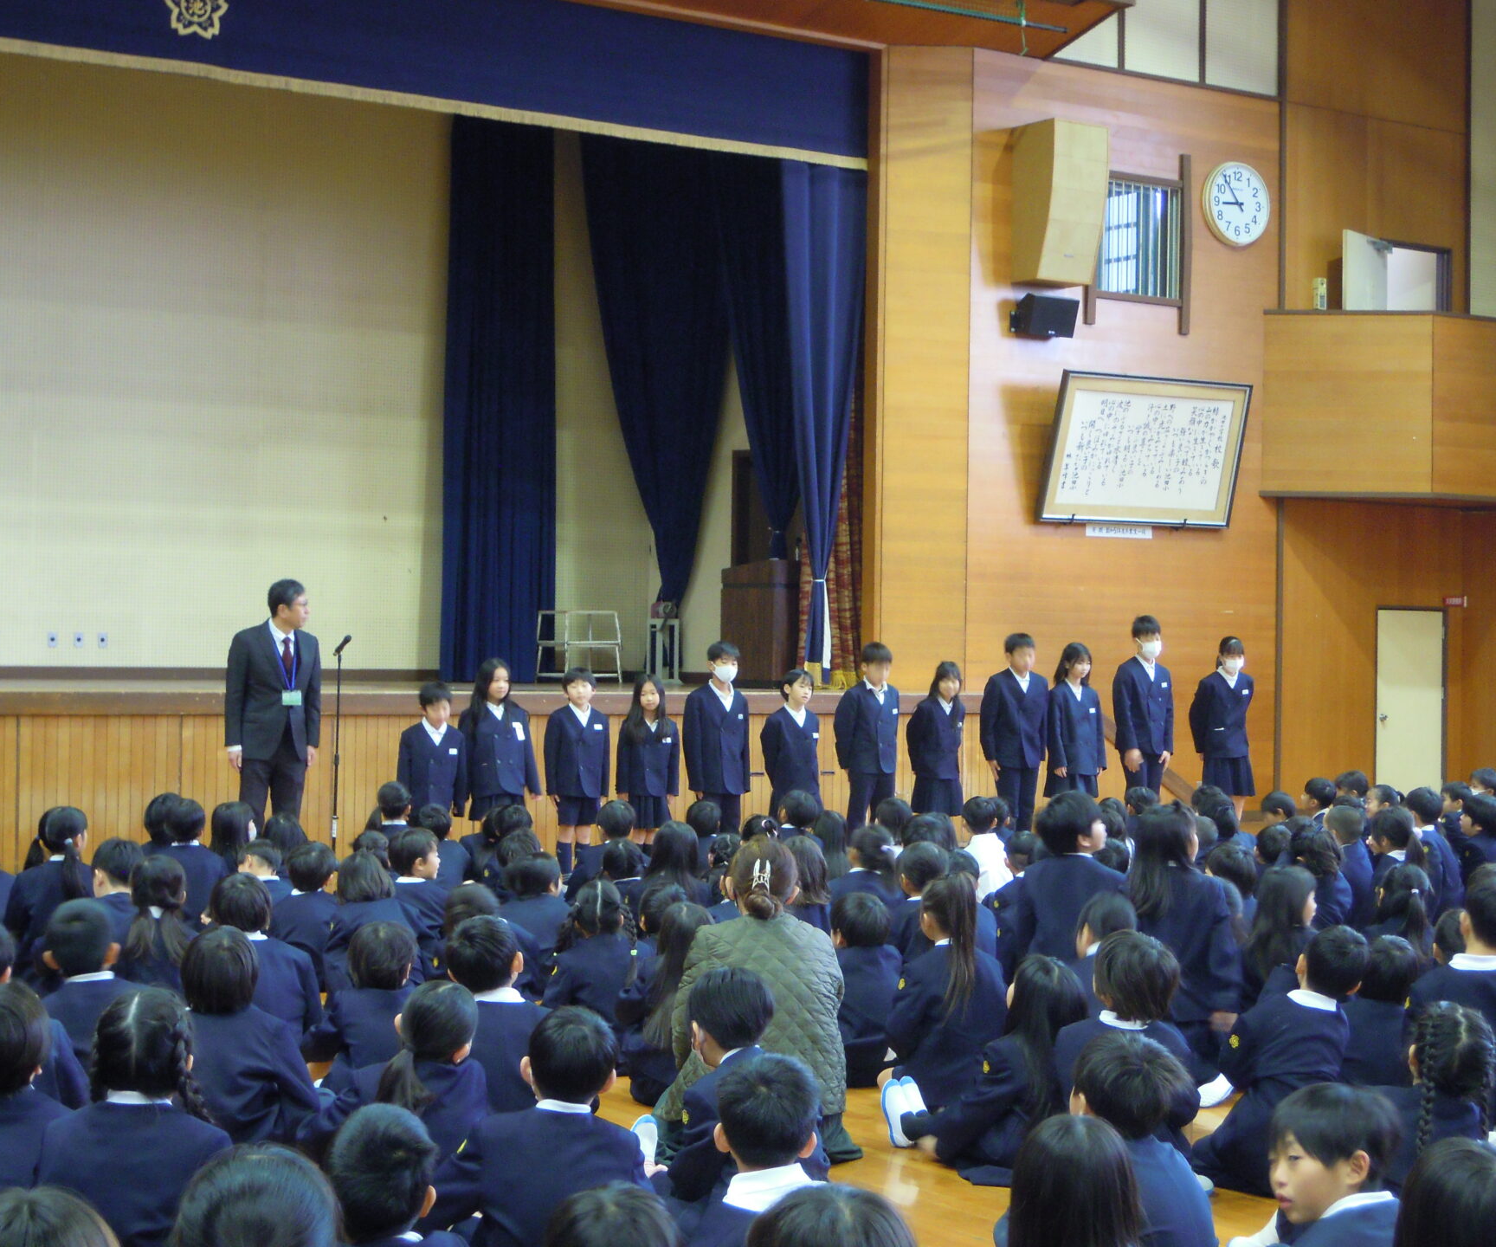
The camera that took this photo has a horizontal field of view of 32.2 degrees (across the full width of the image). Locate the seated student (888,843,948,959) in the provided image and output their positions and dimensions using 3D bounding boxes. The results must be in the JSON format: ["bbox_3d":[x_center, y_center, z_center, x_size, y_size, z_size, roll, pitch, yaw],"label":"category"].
[{"bbox_3d":[0.660,1.149,9.950,0.400,0.640,0.580,1,-1,-28],"label":"seated student"}]

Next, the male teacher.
[{"bbox_3d":[-2.526,0.612,13.800,0.470,1.710,0.280,1,-1,-35],"label":"male teacher"}]

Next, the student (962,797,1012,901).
[{"bbox_3d":[1.234,1.209,13.500,0.380,0.620,0.560,1,-1,-25],"label":"student"}]

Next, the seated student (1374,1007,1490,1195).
[{"bbox_3d":[1.553,1.132,5.900,0.420,0.600,0.580,1,-1,-25],"label":"seated student"}]

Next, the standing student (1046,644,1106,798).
[{"bbox_3d":[1.935,0.824,15.300,0.360,1.400,0.240,1,0,-30],"label":"standing student"}]

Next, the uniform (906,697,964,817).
[{"bbox_3d":[1.158,0.825,16.000,0.320,0.745,0.210,1,-1,-33],"label":"uniform"}]

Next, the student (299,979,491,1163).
[{"bbox_3d":[-0.758,1.055,5.720,0.420,0.600,0.520,1,-1,0],"label":"student"}]

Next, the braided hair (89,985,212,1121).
[{"bbox_3d":[-1.142,0.819,4.950,0.220,0.265,0.210,1,-1,-5],"label":"braided hair"}]

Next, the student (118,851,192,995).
[{"bbox_3d":[-1.877,1.092,8.339,0.390,0.700,0.550,1,0,-6],"label":"student"}]

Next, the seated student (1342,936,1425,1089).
[{"bbox_3d":[1.755,1.170,7.338,0.400,0.620,0.550,1,0,-10],"label":"seated student"}]

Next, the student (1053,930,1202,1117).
[{"bbox_3d":[0.940,1.064,6.420,0.410,0.640,0.520,1,-1,-10],"label":"student"}]

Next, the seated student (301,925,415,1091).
[{"bbox_3d":[-0.936,1.094,6.539,0.410,0.700,0.550,1,0,-6],"label":"seated student"}]

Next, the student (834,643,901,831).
[{"bbox_3d":[0.672,0.810,14.500,0.370,1.390,0.260,1,0,-30],"label":"student"}]

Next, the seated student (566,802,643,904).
[{"bbox_3d":[-0.652,1.140,12.000,0.380,0.635,0.500,1,-1,-15],"label":"seated student"}]

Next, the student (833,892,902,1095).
[{"bbox_3d":[0.342,1.110,8.080,0.370,0.590,0.520,1,-1,-20],"label":"student"}]

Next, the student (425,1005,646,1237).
[{"bbox_3d":[-0.408,1.093,5.177,0.460,0.700,0.580,1,0,-12],"label":"student"}]

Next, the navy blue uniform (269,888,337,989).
[{"bbox_3d":[-1.519,1.164,8.939,0.380,0.510,0.420,1,0,-9],"label":"navy blue uniform"}]

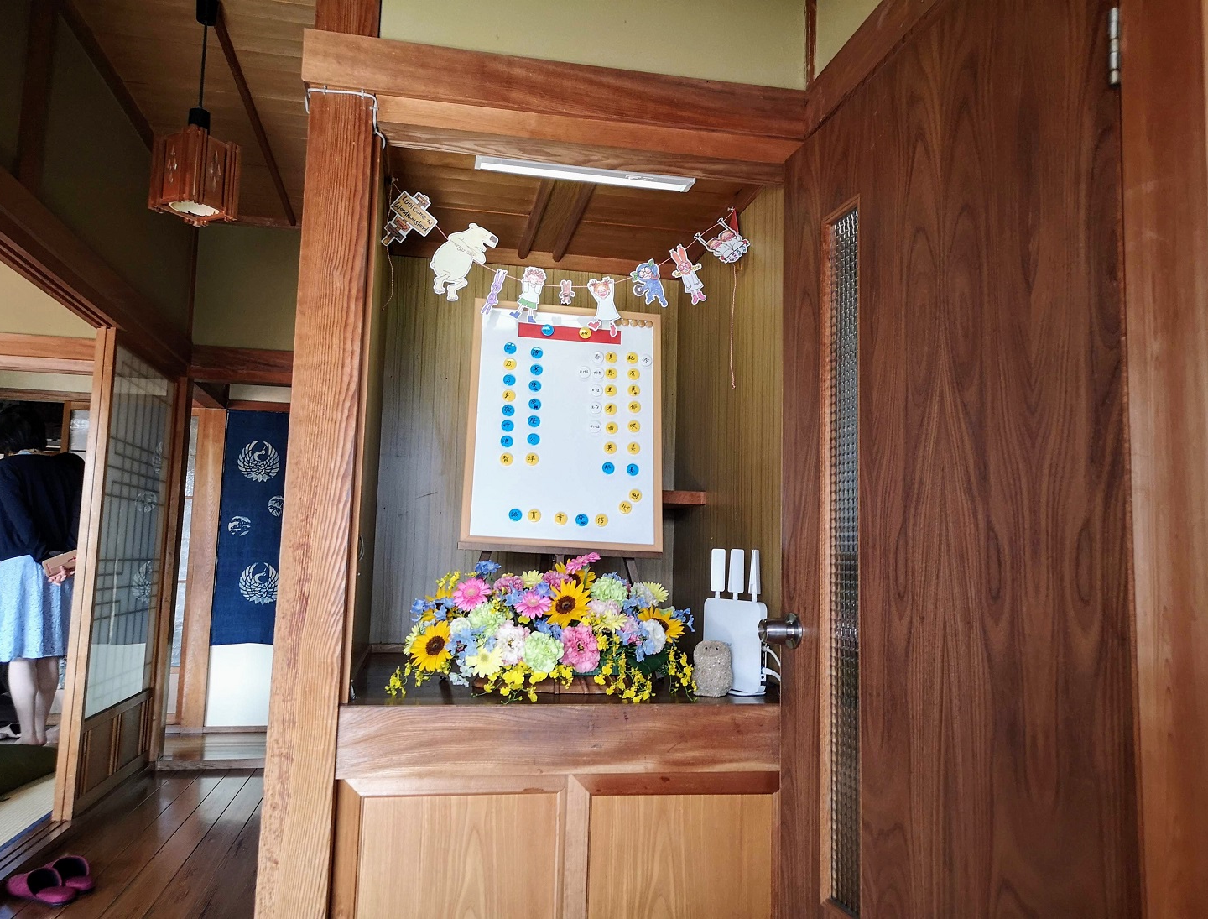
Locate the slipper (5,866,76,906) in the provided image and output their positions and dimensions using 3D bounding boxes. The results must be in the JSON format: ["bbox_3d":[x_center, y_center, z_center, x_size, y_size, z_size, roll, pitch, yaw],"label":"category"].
[{"bbox_3d":[-1.537,1.146,2.615,0.250,0.085,0.095,-1,-7,26],"label":"slipper"}]

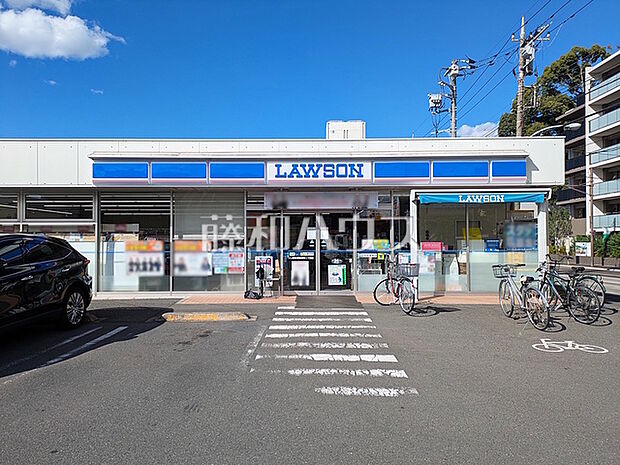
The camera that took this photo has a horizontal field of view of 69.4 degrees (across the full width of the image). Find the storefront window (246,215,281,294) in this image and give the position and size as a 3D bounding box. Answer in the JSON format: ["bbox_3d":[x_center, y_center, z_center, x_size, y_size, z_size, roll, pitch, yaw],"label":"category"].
[{"bbox_3d":[-1.177,0.535,11.400,0.878,2.088,0.100,0,0,0],"label":"storefront window"}]

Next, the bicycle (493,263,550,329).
[{"bbox_3d":[3.730,1.080,7.860,0.600,1.030,1.770,0,0,-3],"label":"bicycle"}]

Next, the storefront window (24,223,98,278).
[{"bbox_3d":[-6.253,0.600,11.200,1.850,1.700,0.100,0,0,1],"label":"storefront window"}]

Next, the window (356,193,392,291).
[{"bbox_3d":[1.642,0.242,11.400,0.916,2.520,0.100,0,0,0],"label":"window"}]

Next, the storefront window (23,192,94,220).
[{"bbox_3d":[-6.260,-0.647,11.150,1.720,0.700,0.090,0,0,1],"label":"storefront window"}]

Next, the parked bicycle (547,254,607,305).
[{"bbox_3d":[5.270,1.030,9.300,0.580,1.080,1.720,0,0,-18],"label":"parked bicycle"}]

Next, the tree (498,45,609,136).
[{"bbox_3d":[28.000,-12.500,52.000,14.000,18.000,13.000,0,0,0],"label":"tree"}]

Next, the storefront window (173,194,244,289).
[{"bbox_3d":[-2.584,0.255,11.400,1.833,2.546,0.100,0,0,0],"label":"storefront window"}]

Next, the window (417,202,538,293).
[{"bbox_3d":[4.133,0.345,11.050,3.060,2.320,0.100,0,0,1],"label":"window"}]

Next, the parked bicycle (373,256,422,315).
[{"bbox_3d":[1.800,1.050,9.120,0.600,1.080,1.650,0,0,-10],"label":"parked bicycle"}]

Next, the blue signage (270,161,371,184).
[{"bbox_3d":[0.214,-1.365,10.100,2.390,0.520,0.200,0,0,1],"label":"blue signage"}]

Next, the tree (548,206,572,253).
[{"bbox_3d":[14.950,-0.060,27.000,1.700,3.200,1.700,0,0,0],"label":"tree"}]

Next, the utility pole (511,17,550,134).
[{"bbox_3d":[10.650,-4.400,21.700,1.850,12.100,1.400,0,0,0],"label":"utility pole"}]

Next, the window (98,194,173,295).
[{"bbox_3d":[-4.370,0.249,11.150,1.820,2.490,0.100,0,0,1],"label":"window"}]

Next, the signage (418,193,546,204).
[{"bbox_3d":[3.830,-0.755,9.920,2.840,0.260,0.120,0,0,1],"label":"signage"}]

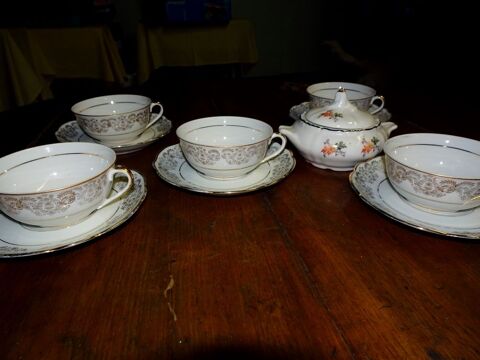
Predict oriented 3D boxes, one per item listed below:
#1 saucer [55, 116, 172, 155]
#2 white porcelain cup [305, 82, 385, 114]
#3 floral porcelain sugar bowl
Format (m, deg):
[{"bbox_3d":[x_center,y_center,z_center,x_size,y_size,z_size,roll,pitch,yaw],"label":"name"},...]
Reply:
[{"bbox_3d":[-0.166,-0.061,0.452,0.150,0.021,0.150,-1,28,0],"label":"saucer"},{"bbox_3d":[0.155,-0.108,0.492,0.114,0.048,0.099,5,29,11],"label":"white porcelain cup"},{"bbox_3d":[0.113,-0.062,0.381,0.140,0.085,0.111,-1,28,0],"label":"floral porcelain sugar bowl"}]

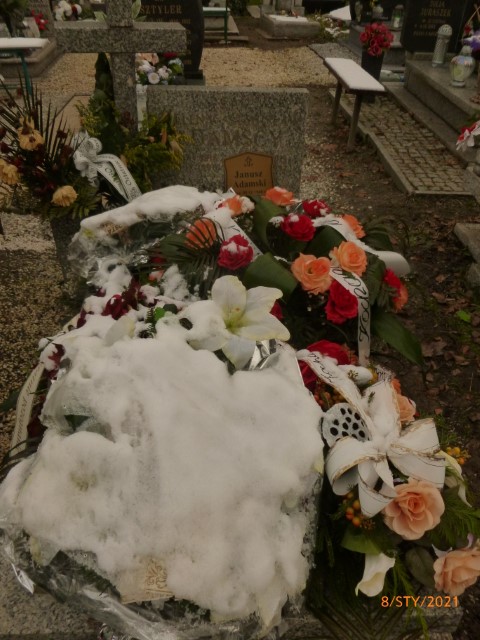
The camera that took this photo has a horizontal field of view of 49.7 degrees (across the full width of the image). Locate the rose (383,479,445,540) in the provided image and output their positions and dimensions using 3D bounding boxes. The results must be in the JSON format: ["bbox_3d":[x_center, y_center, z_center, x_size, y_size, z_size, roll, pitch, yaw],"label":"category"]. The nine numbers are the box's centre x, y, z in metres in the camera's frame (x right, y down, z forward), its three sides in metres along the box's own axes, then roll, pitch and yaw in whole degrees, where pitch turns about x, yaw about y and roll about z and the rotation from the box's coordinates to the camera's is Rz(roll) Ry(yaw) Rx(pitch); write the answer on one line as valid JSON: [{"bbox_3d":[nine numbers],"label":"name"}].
[{"bbox_3d":[0.339,0.370,1.010,0.115,0.100,0.110,-6,38,-8],"label":"rose"}]

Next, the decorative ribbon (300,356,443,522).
[{"bbox_3d":[0.278,0.245,1.110,0.290,0.190,0.290,0,38,0],"label":"decorative ribbon"}]

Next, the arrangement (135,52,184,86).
[{"bbox_3d":[-0.556,-1.669,3.450,0.370,0.310,0.320,0,38,0],"label":"arrangement"}]

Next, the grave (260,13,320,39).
[{"bbox_3d":[0.826,-4.754,8.300,0.760,0.270,1.200,-3,38,-4],"label":"grave"}]

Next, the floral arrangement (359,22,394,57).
[{"bbox_3d":[1.169,-2.393,4.400,0.290,0.290,0.280,0,38,0],"label":"floral arrangement"}]

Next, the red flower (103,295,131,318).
[{"bbox_3d":[-0.310,-0.034,1.300,0.070,0.060,0.065,6,38,8],"label":"red flower"}]

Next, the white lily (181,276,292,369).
[{"bbox_3d":[-0.008,0.005,1.120,0.225,0.170,0.170,-6,38,-8],"label":"white lily"}]

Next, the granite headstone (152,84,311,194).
[{"bbox_3d":[-0.055,-0.786,2.447,0.700,0.570,0.080,0,37,-1],"label":"granite headstone"}]

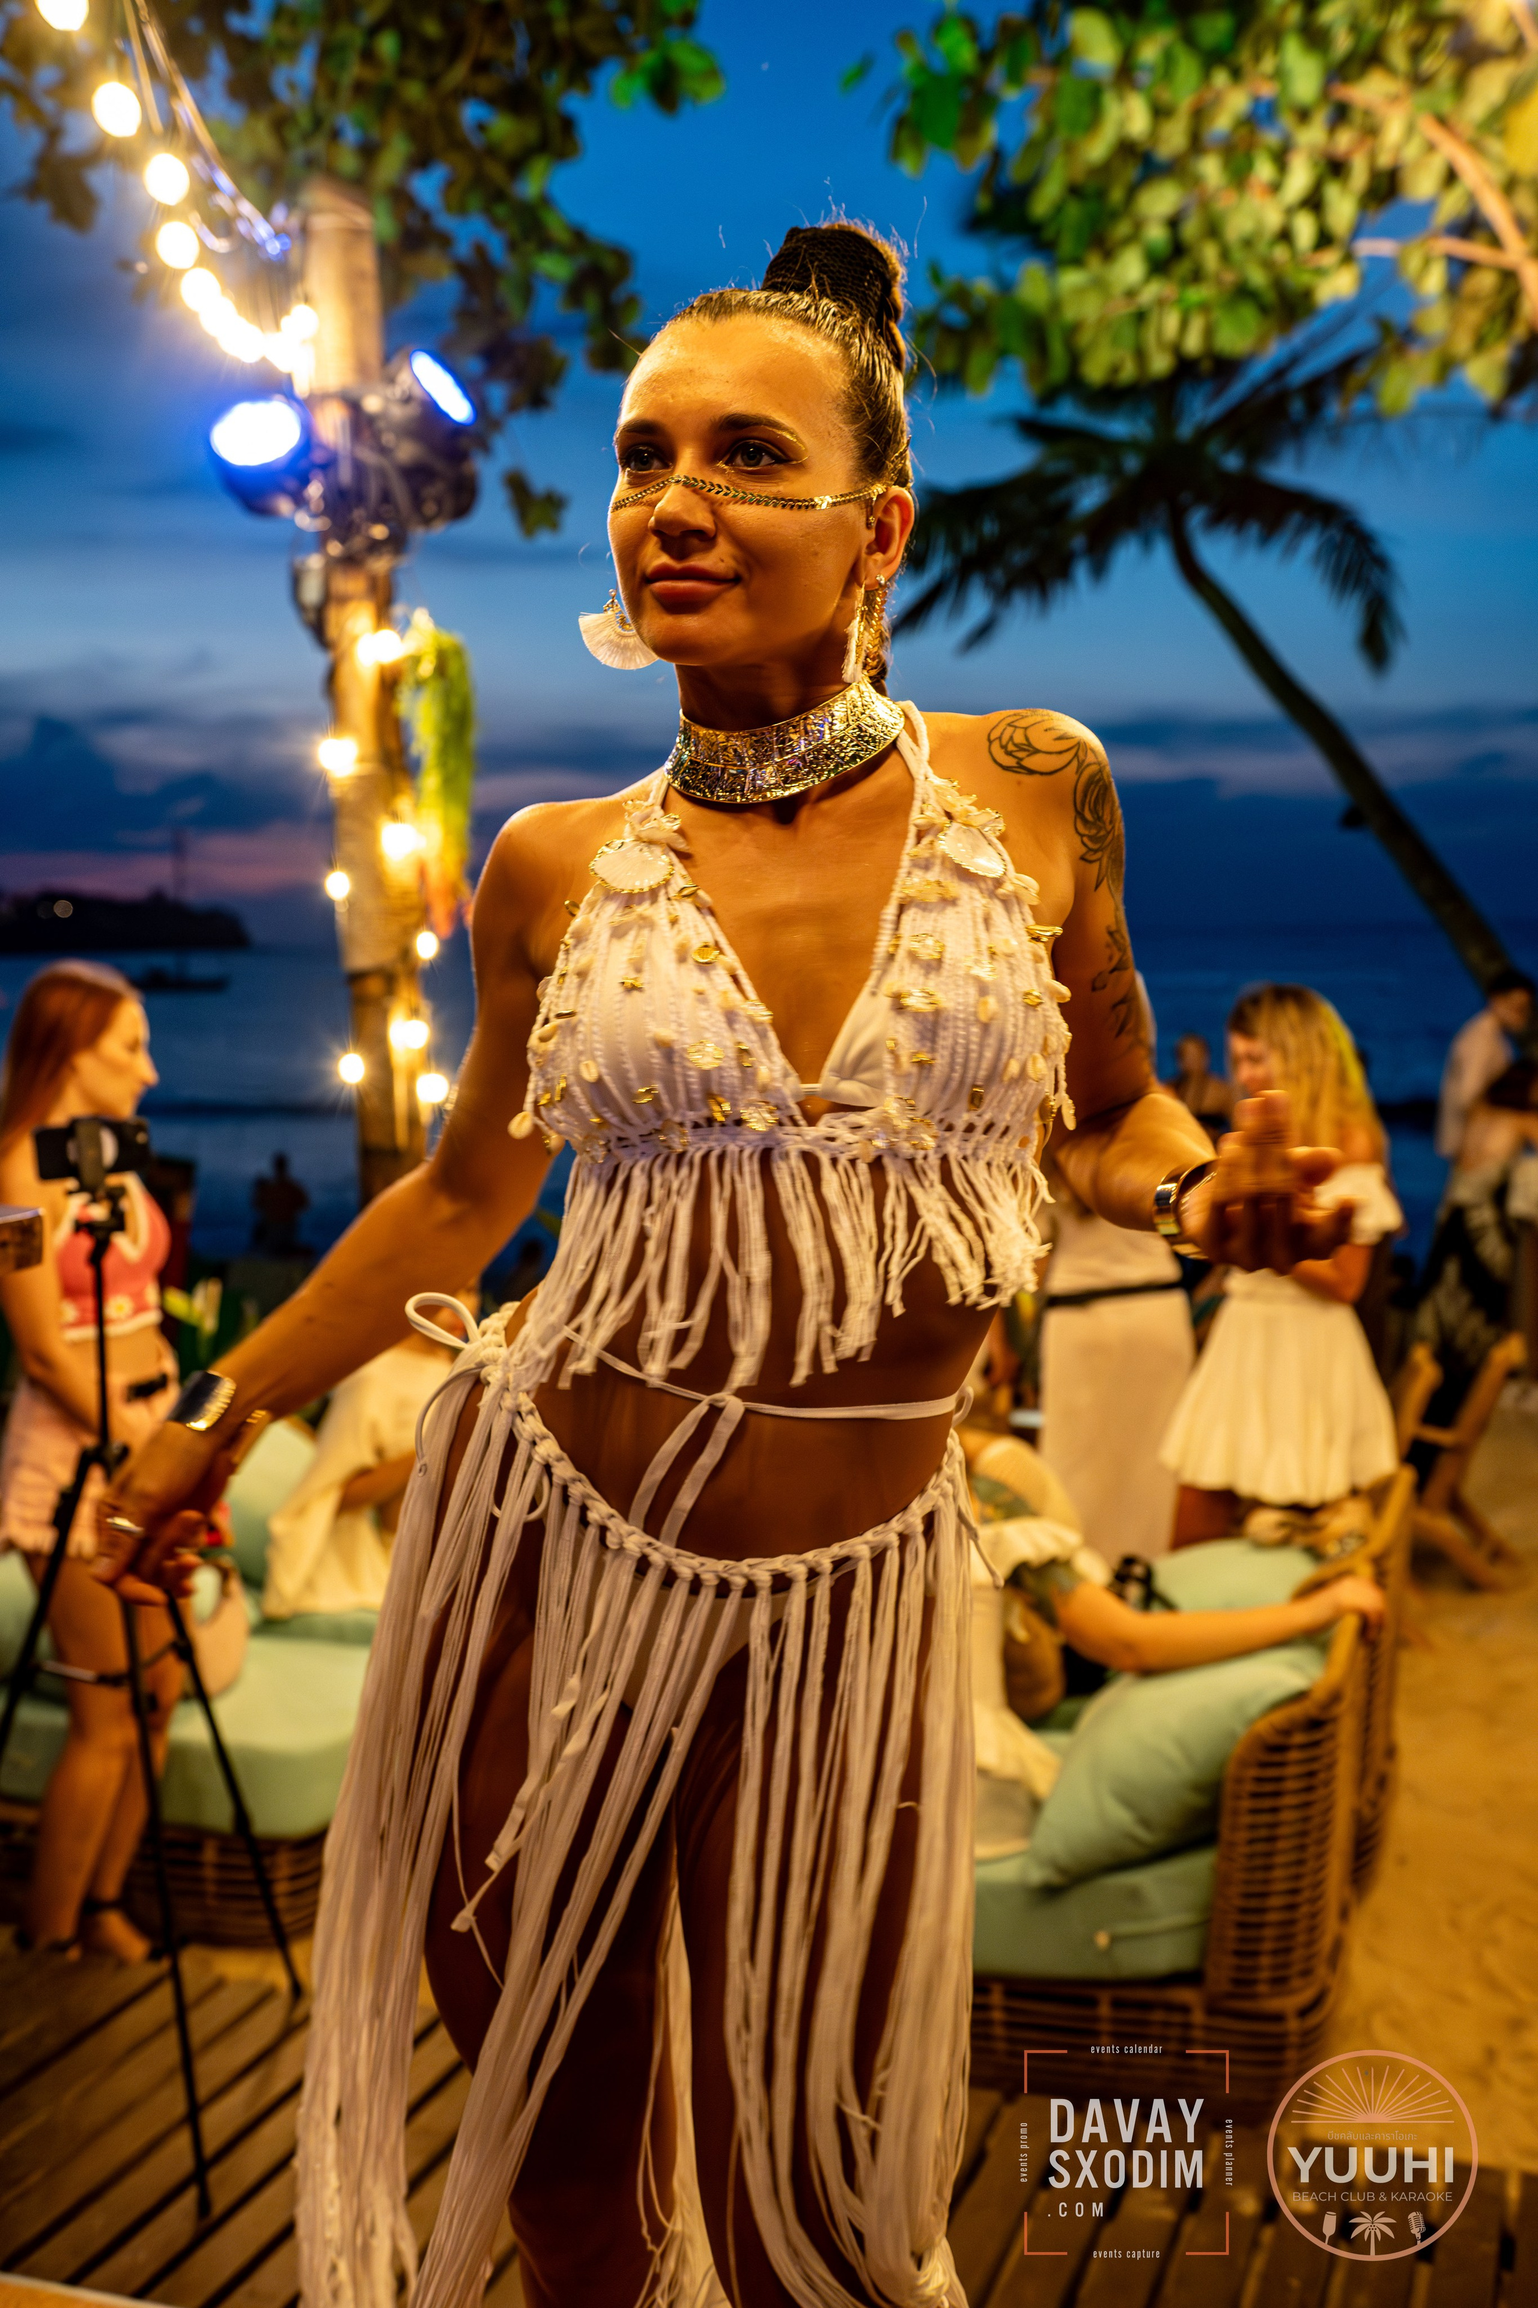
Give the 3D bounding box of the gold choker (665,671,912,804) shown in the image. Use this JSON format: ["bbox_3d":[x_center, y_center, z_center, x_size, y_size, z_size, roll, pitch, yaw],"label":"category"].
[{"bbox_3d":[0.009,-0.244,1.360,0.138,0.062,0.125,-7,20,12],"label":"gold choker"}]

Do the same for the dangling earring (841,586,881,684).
[{"bbox_3d":[0.053,-0.296,1.320,0.020,0.058,0.045,1,6,21],"label":"dangling earring"}]

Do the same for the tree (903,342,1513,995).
[{"bbox_3d":[3.364,-2.682,16.000,5.200,6.000,4.800,-1,5,0],"label":"tree"}]

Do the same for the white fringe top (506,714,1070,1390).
[{"bbox_3d":[0.013,-0.060,1.380,0.330,0.400,0.230,-1,5,3],"label":"white fringe top"}]

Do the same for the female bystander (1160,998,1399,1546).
[{"bbox_3d":[1.075,0.469,4.826,0.420,1.640,0.480,-6,7,-41],"label":"female bystander"}]

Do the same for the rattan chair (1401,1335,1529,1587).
[{"bbox_3d":[1.703,0.788,6.319,0.680,0.720,0.580,2,6,30],"label":"rattan chair"}]

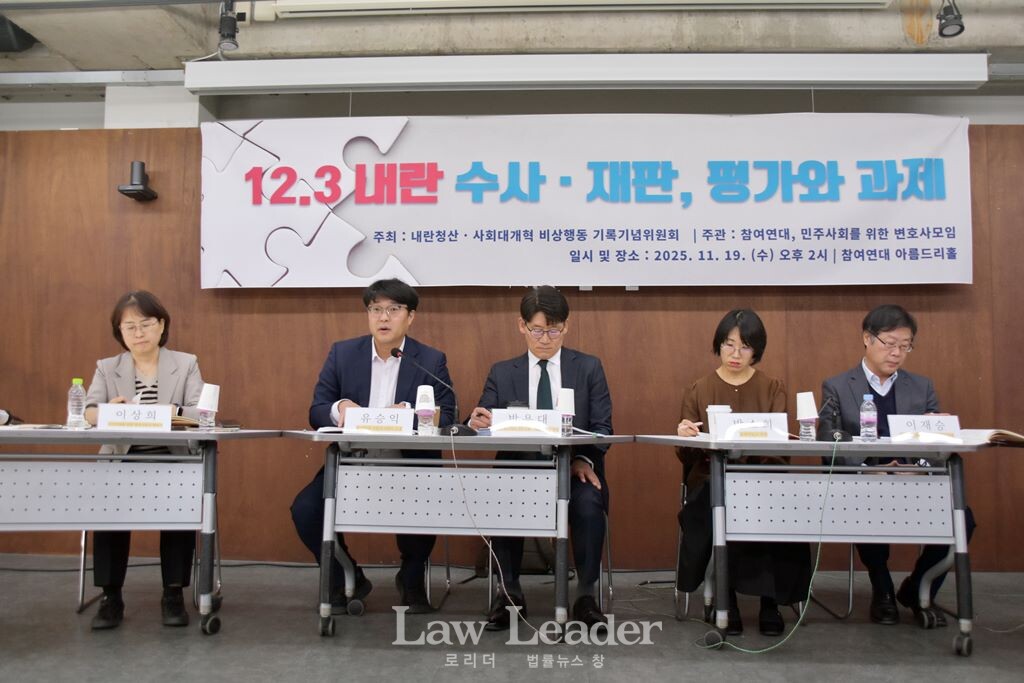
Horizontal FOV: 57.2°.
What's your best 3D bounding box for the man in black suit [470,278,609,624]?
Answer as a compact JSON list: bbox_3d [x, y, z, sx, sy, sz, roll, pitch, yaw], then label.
[{"bbox_3d":[0.120,0.429,3.858,0.601,1.330,0.720,0,-5,4],"label":"man in black suit"}]

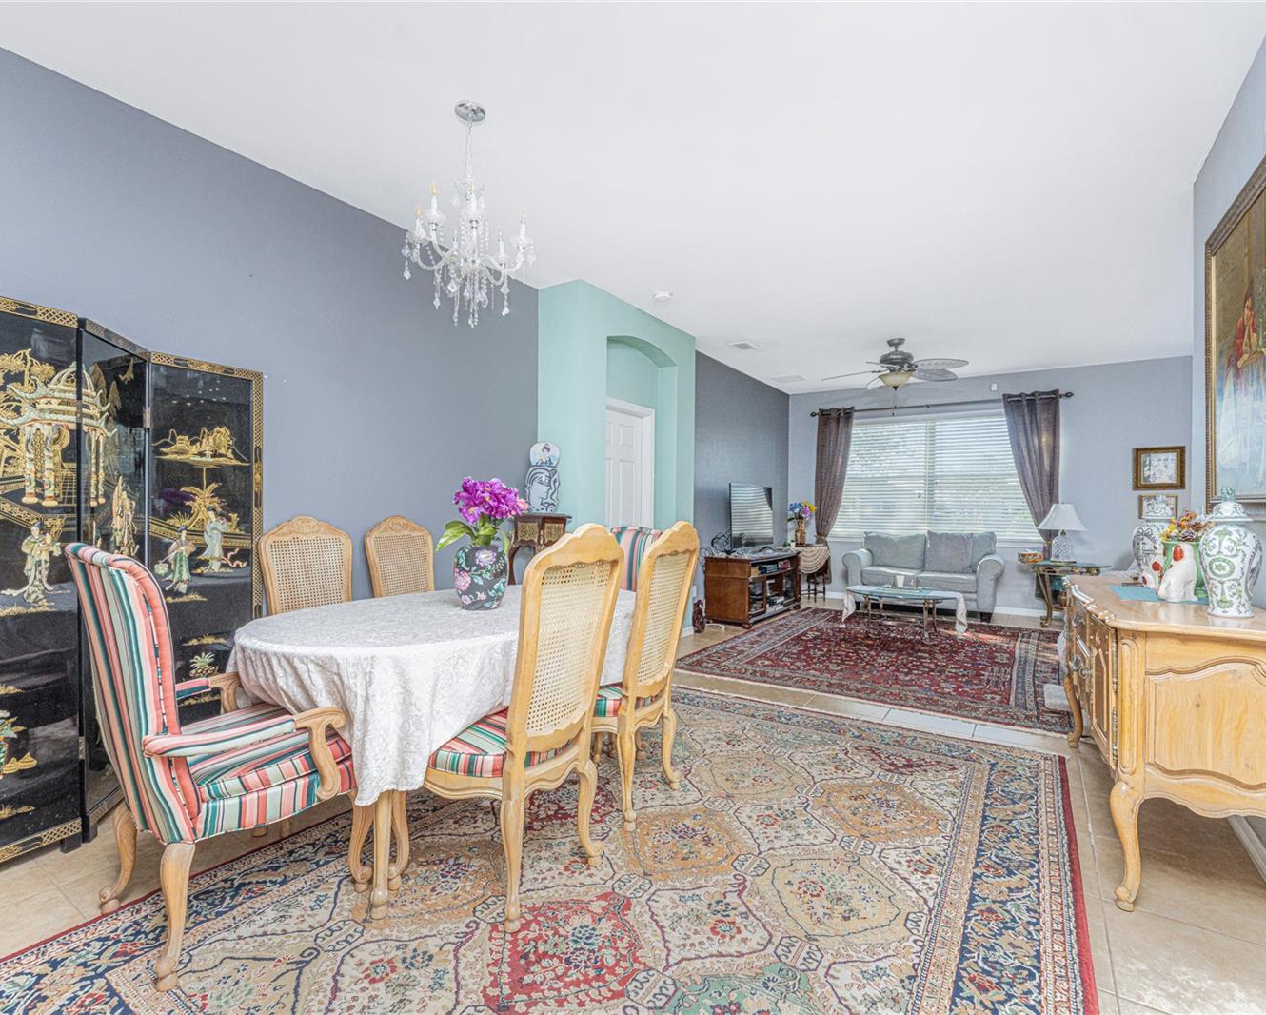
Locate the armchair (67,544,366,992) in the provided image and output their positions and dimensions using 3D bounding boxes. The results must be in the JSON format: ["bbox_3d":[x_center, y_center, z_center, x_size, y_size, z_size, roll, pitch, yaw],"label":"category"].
[{"bbox_3d":[-1.205,0.639,1.750,0.661,1.056,0.643,0,0,34],"label":"armchair"}]

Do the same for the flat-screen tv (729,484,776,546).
[{"bbox_3d":[1.310,0.097,6.441,0.076,0.673,1.170,0,0,34],"label":"flat-screen tv"}]

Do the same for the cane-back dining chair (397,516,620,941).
[{"bbox_3d":[-0.353,0.605,1.868,0.597,1.119,0.544,0,0,34],"label":"cane-back dining chair"}]

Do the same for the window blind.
[{"bbox_3d":[3.508,-0.361,7.035,2.207,1.463,0.059,0,0,34],"label":"window blind"}]

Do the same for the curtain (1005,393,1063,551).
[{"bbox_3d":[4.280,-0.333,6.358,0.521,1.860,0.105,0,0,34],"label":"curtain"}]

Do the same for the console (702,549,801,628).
[{"bbox_3d":[1.400,0.835,6.562,0.578,0.673,1.581,0,0,34],"label":"console"}]

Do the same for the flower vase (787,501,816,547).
[{"bbox_3d":[2.154,0.206,7.556,0.354,0.596,0.354,0,0,16],"label":"flower vase"}]

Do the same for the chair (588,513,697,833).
[{"bbox_3d":[-0.046,0.613,2.431,0.608,1.120,0.543,0,0,34],"label":"chair"}]

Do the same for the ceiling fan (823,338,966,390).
[{"bbox_3d":[2.369,-1.273,5.351,1.345,0.496,1.345,0,0,34],"label":"ceiling fan"}]

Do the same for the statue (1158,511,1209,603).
[{"bbox_3d":[2.062,0.180,2.222,0.170,0.310,0.152,0,0,-11],"label":"statue"}]

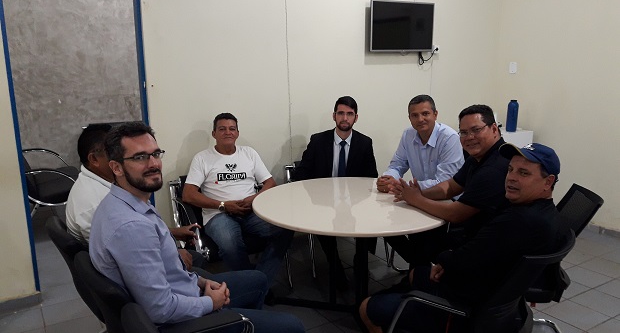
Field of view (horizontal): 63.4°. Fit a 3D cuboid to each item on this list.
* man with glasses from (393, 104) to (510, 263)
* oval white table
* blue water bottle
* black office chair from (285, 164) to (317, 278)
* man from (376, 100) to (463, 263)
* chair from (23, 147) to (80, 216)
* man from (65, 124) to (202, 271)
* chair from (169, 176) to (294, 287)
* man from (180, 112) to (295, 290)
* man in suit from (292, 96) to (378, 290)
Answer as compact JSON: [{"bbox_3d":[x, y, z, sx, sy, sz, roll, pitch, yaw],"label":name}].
[{"bbox_3d":[0.877,0.338,2.738,0.880,1.340,0.580,2,12,13],"label":"man with glasses"},{"bbox_3d":[0.270,0.573,3.236,1.255,0.740,1.255,-1,12,0],"label":"oval white table"},{"bbox_3d":[2.014,-0.505,4.984,0.100,0.315,0.100,-8,14,-31],"label":"blue water bottle"},{"bbox_3d":[0.156,0.352,3.954,0.580,0.820,0.600,-7,13,-26],"label":"black office chair"},{"bbox_3d":[0.862,0.167,3.634,0.580,1.360,0.860,7,14,31],"label":"man"},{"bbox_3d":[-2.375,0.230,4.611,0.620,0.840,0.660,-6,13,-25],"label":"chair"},{"bbox_3d":[-0.796,0.455,2.435,0.850,1.320,0.550,-7,14,-30],"label":"man"},{"bbox_3d":[-0.535,0.491,3.465,0.630,0.820,0.620,-7,13,-27],"label":"chair"},{"bbox_3d":[-0.464,0.265,3.364,0.610,1.250,0.750,-5,13,-21],"label":"man"},{"bbox_3d":[0.231,0.146,3.743,0.580,1.310,0.820,-4,12,-15],"label":"man in suit"}]

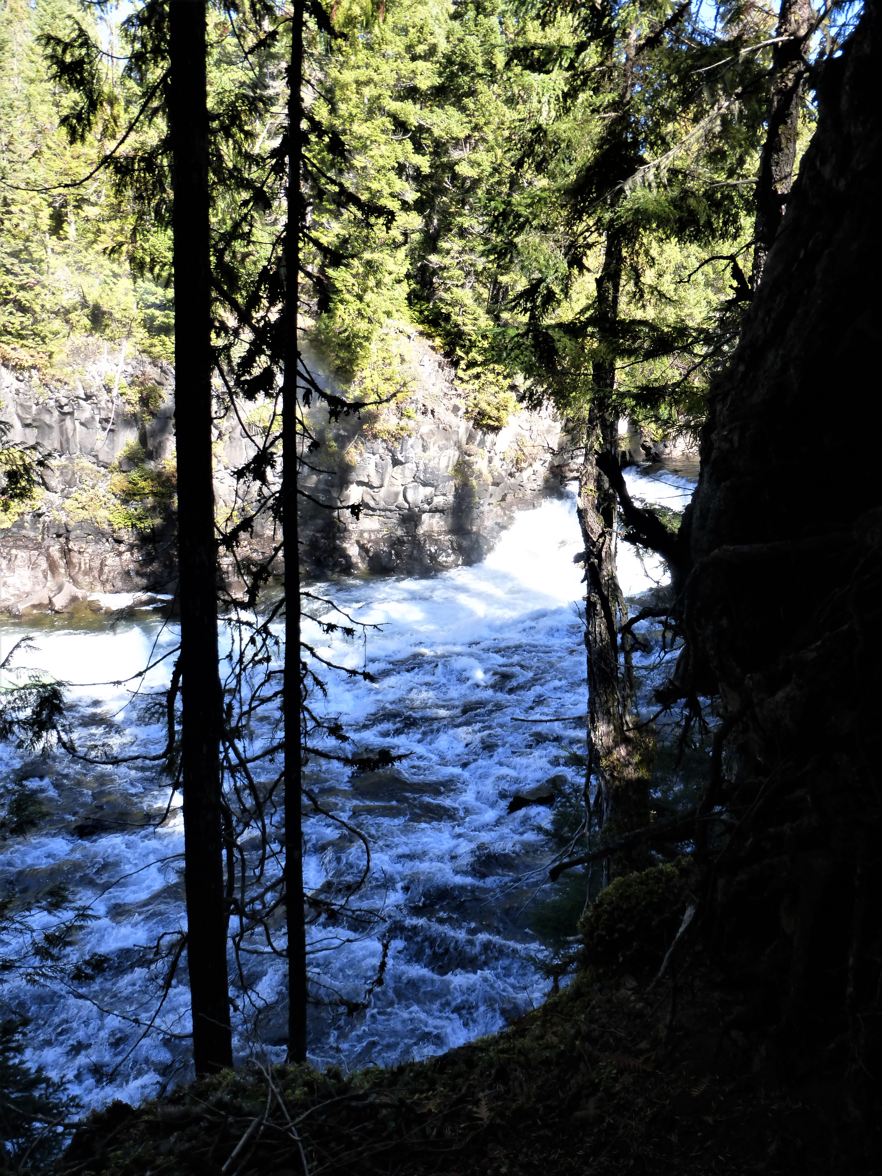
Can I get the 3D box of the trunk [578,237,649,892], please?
[{"bbox_3d":[1.211,-0.074,5.700,0.470,4.612,0.420,0,11,0],"label":"trunk"}]

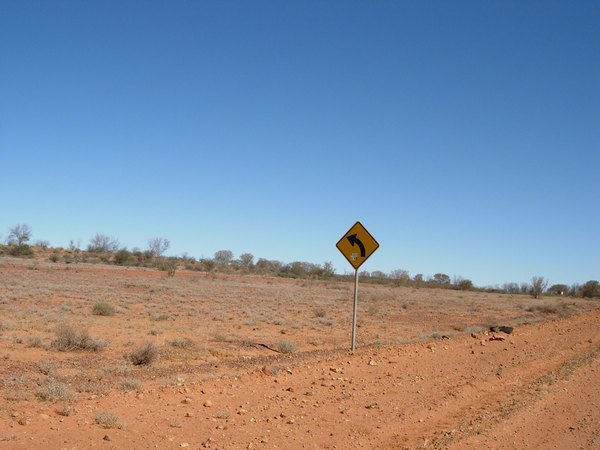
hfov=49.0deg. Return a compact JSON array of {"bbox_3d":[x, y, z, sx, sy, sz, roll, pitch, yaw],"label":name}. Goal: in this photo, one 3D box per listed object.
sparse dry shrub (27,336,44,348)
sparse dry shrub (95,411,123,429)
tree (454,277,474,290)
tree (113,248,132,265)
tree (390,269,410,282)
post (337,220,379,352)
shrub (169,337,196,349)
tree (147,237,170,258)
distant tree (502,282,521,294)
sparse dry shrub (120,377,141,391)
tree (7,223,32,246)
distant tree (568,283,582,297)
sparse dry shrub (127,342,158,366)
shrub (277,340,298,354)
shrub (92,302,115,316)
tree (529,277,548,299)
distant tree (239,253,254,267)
[{"bbox_3d":[-4.971,2.204,12.396,0.338,0.184,0.285,4,-4,-22],"label":"sparse dry shrub"},{"bbox_3d":[-1.950,1.972,6.721,0.285,0.137,0.239,4,-4,-16],"label":"sparse dry shrub"},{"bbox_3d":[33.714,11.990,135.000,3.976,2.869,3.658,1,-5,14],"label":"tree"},{"bbox_3d":[-29.642,5.260,110.000,3.340,2.672,3.173,3,-4,0],"label":"tree"},{"bbox_3d":[18.309,9.200,120.000,3.644,2.550,3.461,3,-4,0],"label":"tree"},{"bbox_3d":[1.183,1.301,13.820,1.030,2.750,0.080,0,-5,32],"label":"post"},{"bbox_3d":[-2.337,2.337,13.100,0.540,0.222,0.497,3,-5,-10],"label":"shrub"},{"bbox_3d":[-22.556,3.587,105.000,3.711,3.507,3.414,4,-5,-12],"label":"tree"},{"bbox_3d":[48.163,14.460,150.000,3.976,2.733,3.658,1,-5,18],"label":"distant tree"},{"bbox_3d":[-2.244,2.094,8.738,0.265,0.147,0.223,4,-4,-14],"label":"sparse dry shrub"},{"bbox_3d":[-42.584,1.442,100.000,3.829,3.644,3.522,5,-5,-23],"label":"tree"},{"bbox_3d":[38.479,9.009,92.000,1.955,1.955,1.858,3,-4,0],"label":"distant tree"},{"bbox_3d":[-2.463,2.025,10.300,0.485,0.349,0.447,4,-5,-13],"label":"sparse dry shrub"},{"bbox_3d":[-0.250,2.455,13.200,0.428,0.261,0.393,3,-5,-1],"label":"shrub"},{"bbox_3d":[-6.070,2.618,20.489,0.745,0.373,0.625,4,-4,-16],"label":"shrub"},{"bbox_3d":[26.070,6.832,72.000,2.186,2.405,2.077,3,-4,0],"label":"tree"},{"bbox_3d":[-10.559,6.809,130.000,3.158,2.763,3.000,3,-4,0],"label":"distant tree"}]

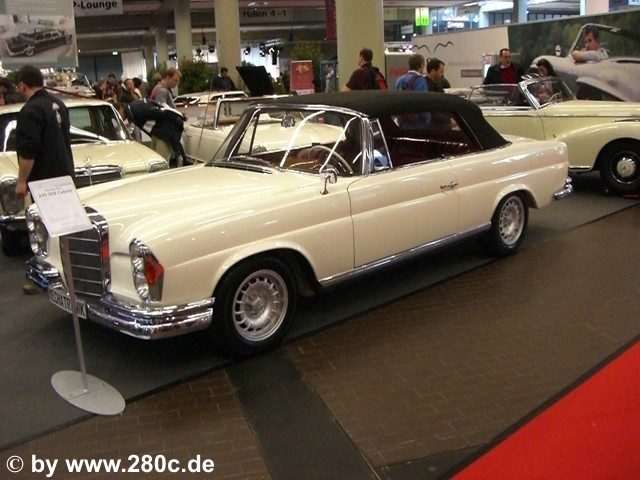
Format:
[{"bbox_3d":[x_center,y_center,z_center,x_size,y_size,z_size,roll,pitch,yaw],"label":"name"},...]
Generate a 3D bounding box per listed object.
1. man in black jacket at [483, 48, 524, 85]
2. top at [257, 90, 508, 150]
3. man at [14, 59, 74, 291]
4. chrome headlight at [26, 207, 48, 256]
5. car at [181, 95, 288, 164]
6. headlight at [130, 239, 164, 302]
[{"bbox_3d":[2.751,-1.951,10.520,0.560,1.760,0.340,-3,15,-3],"label":"man in black jacket"},{"bbox_3d":[0.608,-0.991,5.977,2.000,0.540,1.420,-16,19,-41],"label":"top"},{"bbox_3d":[-2.217,-0.505,5.736,0.420,1.790,0.520,3,16,21],"label":"man"},{"bbox_3d":[-1.909,-0.057,4.780,0.170,0.375,0.230,-16,19,-41],"label":"chrome headlight"},{"bbox_3d":[-0.859,-1.474,10.167,1.770,1.300,4.300,-9,16,-22],"label":"car"},{"bbox_3d":[-0.909,0.164,3.740,0.170,0.375,0.230,-16,19,-41],"label":"headlight"}]

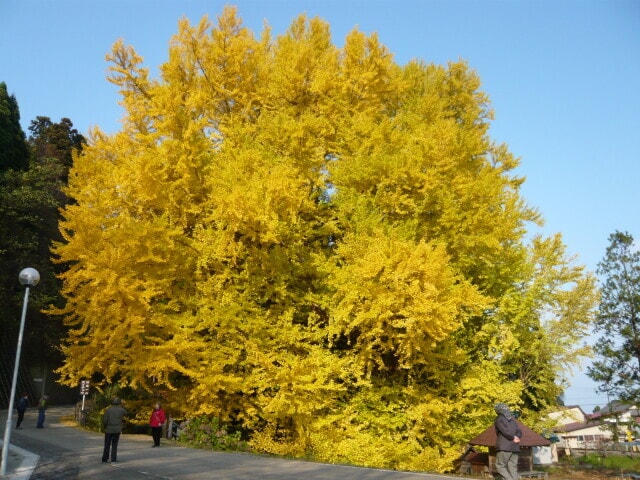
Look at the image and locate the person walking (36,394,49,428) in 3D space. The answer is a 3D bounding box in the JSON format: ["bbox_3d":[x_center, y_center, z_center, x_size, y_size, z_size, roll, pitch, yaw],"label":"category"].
[{"bbox_3d":[-13.525,8.340,25.215,0.420,1.600,0.500,6,-19,-21],"label":"person walking"}]

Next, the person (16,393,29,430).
[{"bbox_3d":[-14.131,8.099,24.574,0.450,1.650,0.500,6,-19,-21],"label":"person"}]

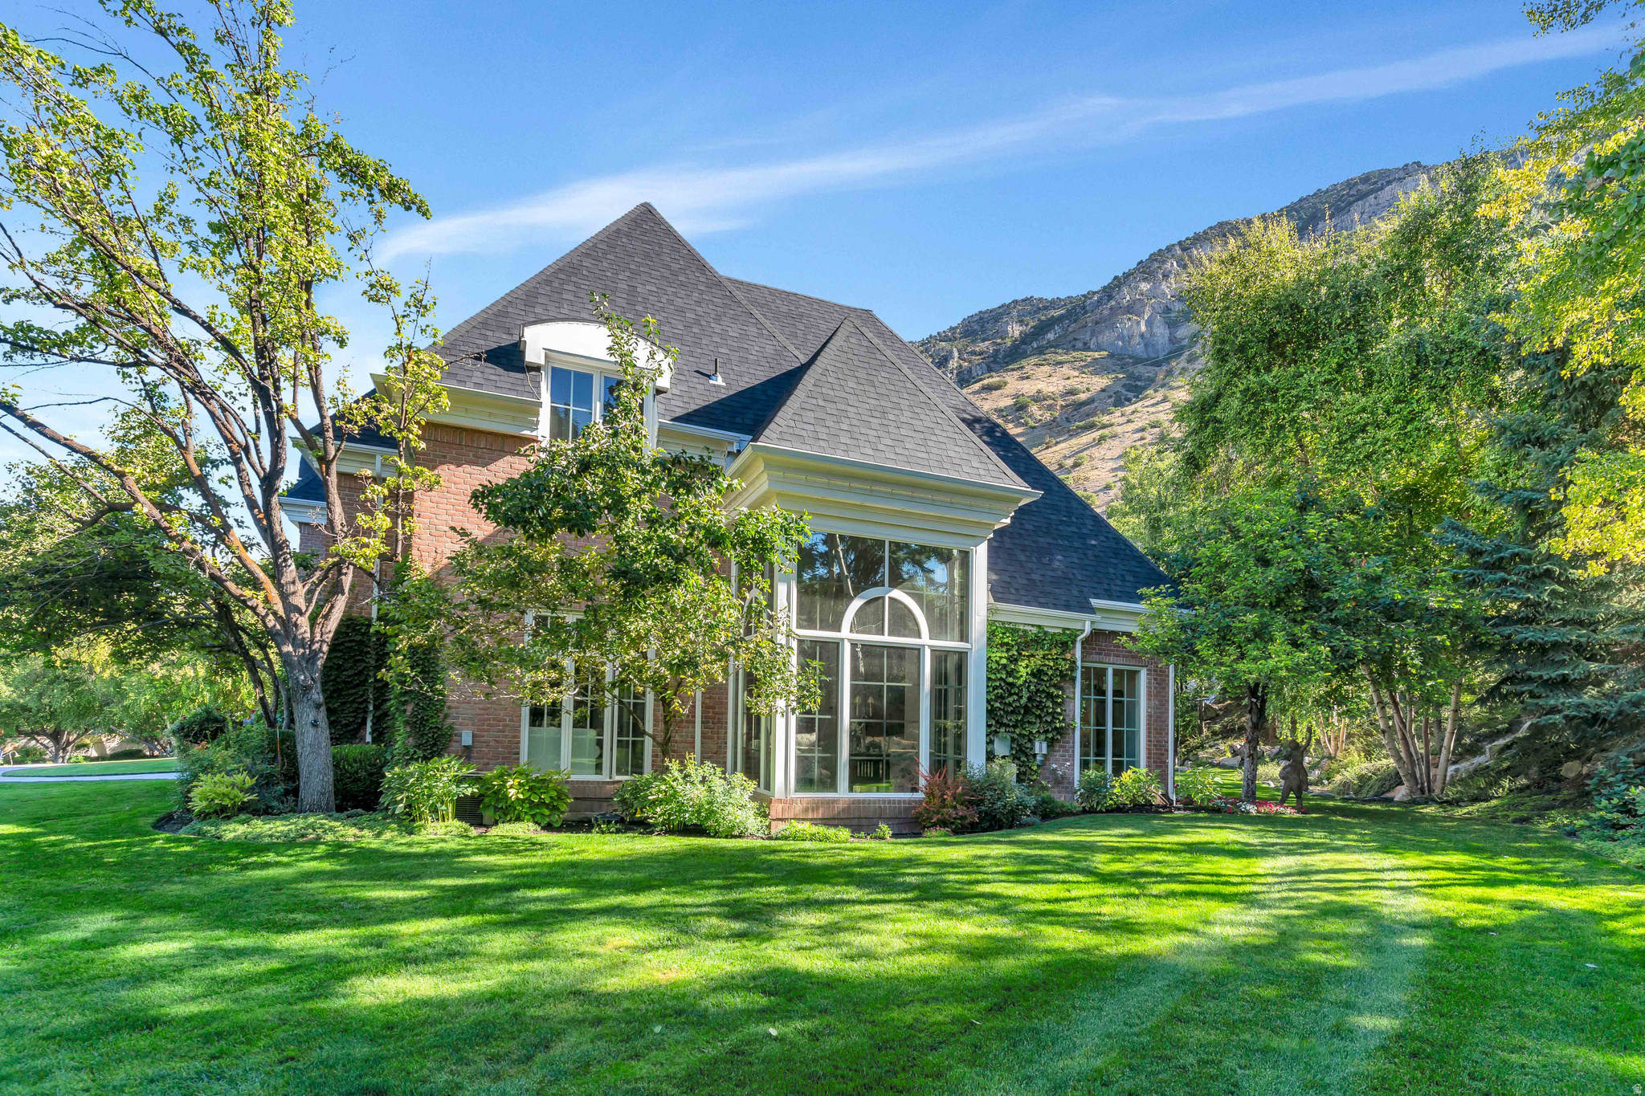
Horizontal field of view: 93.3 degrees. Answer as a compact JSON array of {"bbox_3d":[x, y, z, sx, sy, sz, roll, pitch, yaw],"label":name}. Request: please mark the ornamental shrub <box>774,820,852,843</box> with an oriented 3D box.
[{"bbox_3d":[-0.125,3.770,10.300,1.000,0.270,0.650,1,-7,0],"label":"ornamental shrub"}]

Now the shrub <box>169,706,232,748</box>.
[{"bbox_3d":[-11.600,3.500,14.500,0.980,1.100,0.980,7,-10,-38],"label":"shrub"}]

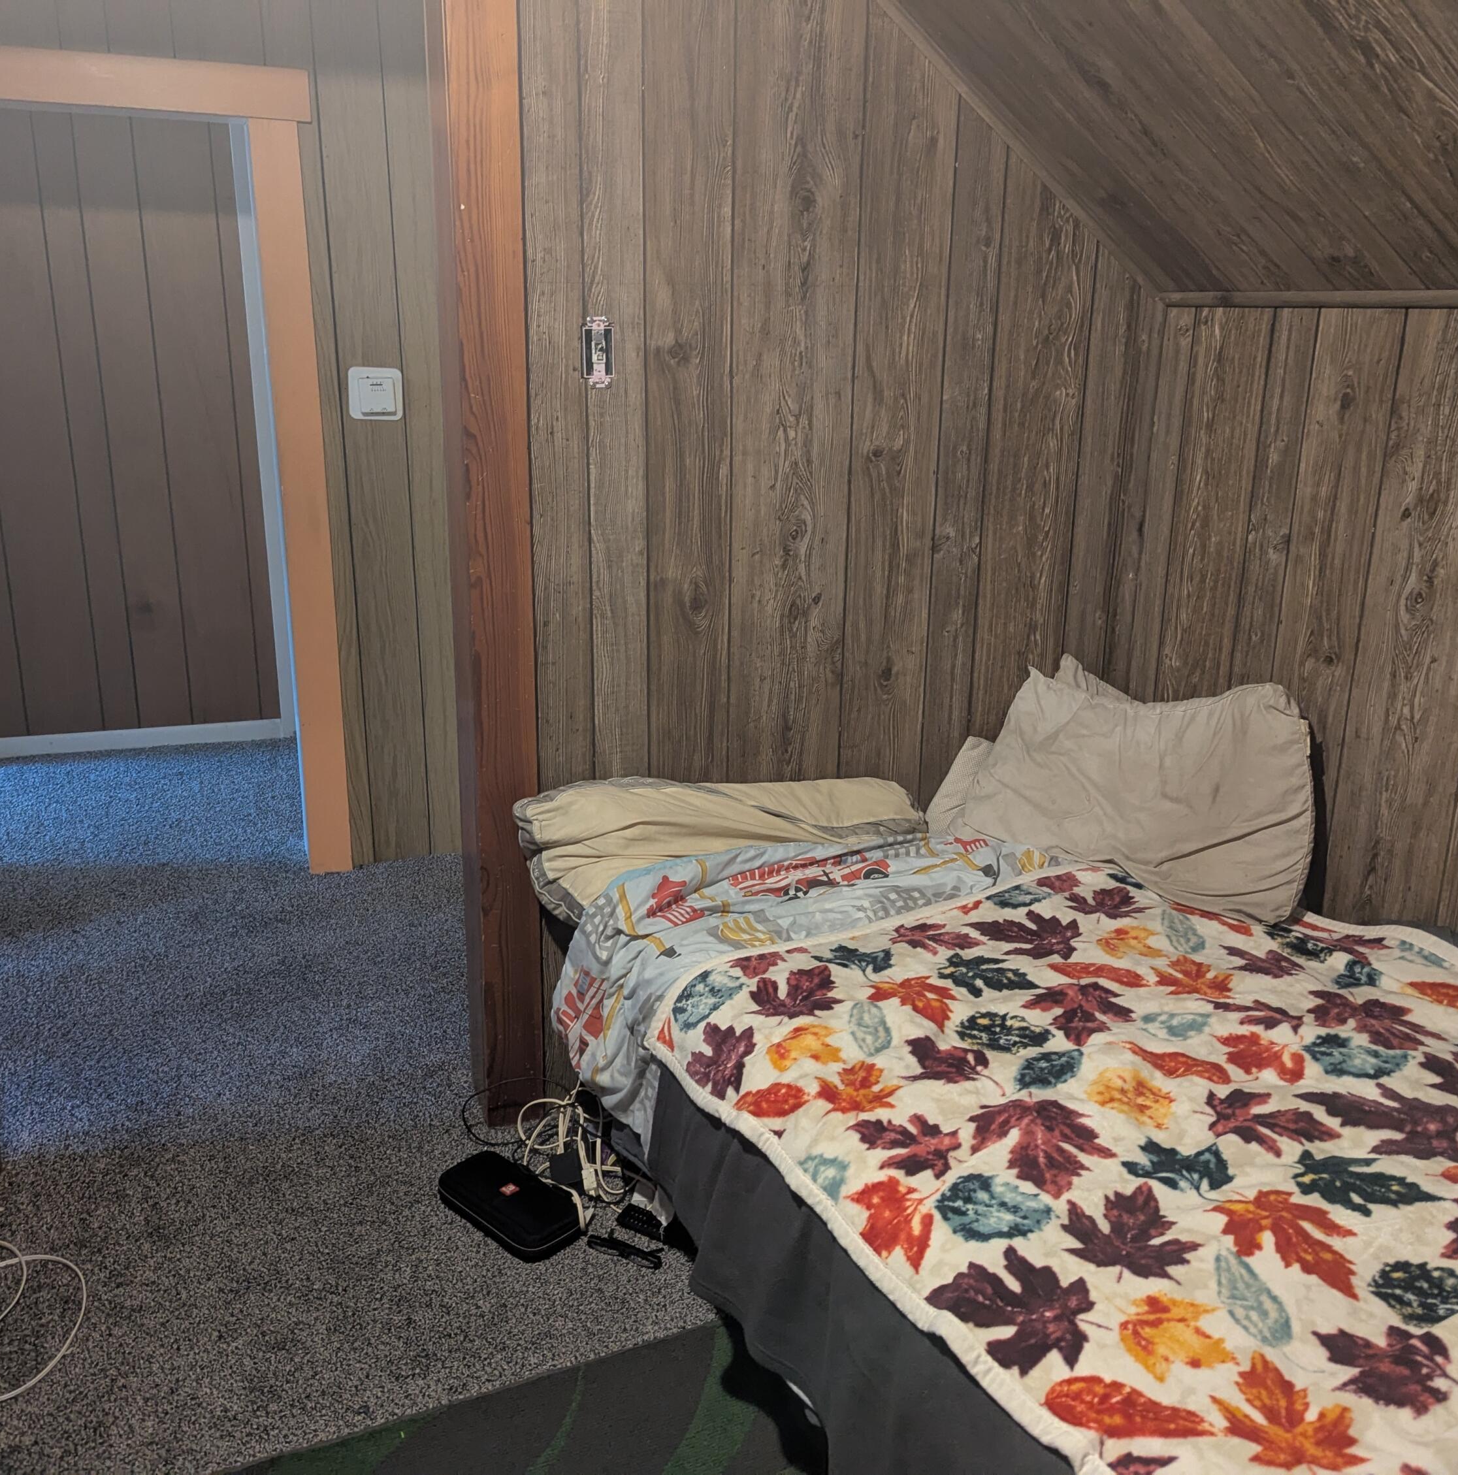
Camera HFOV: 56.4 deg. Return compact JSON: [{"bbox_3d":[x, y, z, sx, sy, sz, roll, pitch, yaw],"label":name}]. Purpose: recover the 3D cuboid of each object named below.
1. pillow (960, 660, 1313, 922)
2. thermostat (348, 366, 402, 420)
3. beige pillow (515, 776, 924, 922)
[{"bbox_3d":[0.697,0.077,2.300,0.500,0.420,0.160,7,-19,20],"label":"pillow"},{"bbox_3d":[-0.850,-0.830,3.284,0.129,0.121,0.030,-6,18,-22],"label":"thermostat"},{"bbox_3d":[0.011,0.157,2.263,0.700,0.190,0.330,-6,18,-22],"label":"beige pillow"}]

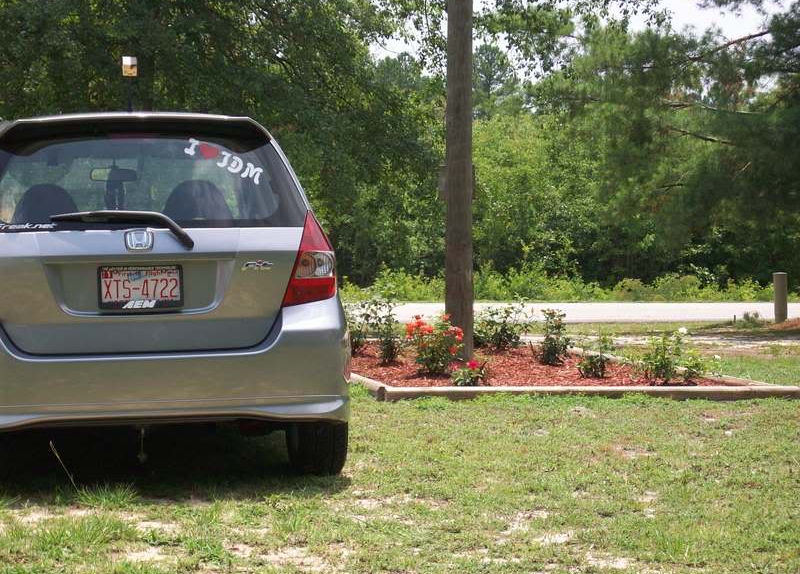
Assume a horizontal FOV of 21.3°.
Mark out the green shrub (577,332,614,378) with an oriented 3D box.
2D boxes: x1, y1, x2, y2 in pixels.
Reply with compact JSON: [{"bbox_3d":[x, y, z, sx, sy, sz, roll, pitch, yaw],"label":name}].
[{"bbox_3d":[1.284,0.446,14.000,0.244,0.306,0.240,0,1,0],"label":"green shrub"}]

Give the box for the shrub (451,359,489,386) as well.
[{"bbox_3d":[0.433,0.527,13.150,0.241,0.170,0.230,0,1,0],"label":"shrub"}]

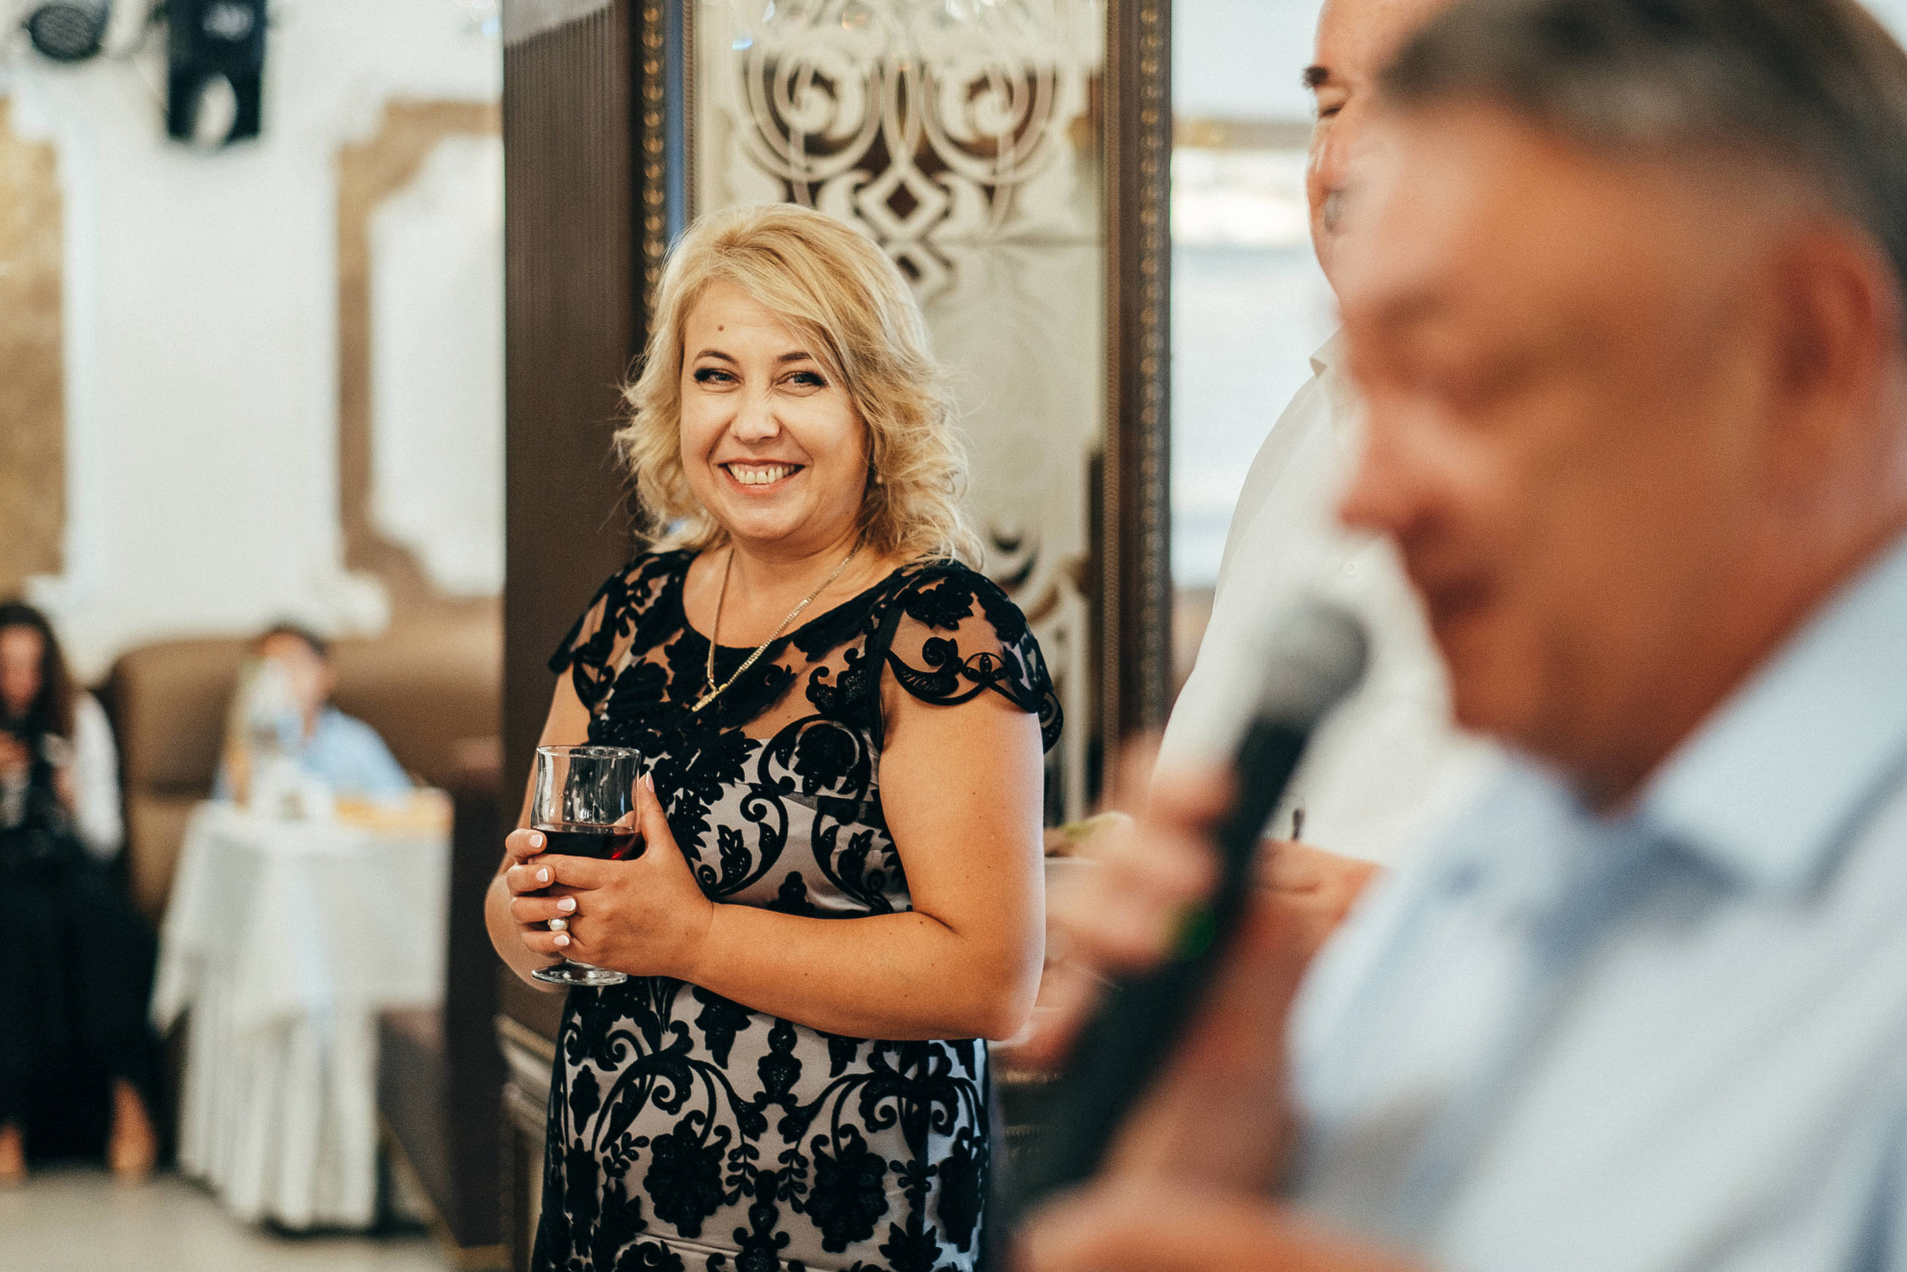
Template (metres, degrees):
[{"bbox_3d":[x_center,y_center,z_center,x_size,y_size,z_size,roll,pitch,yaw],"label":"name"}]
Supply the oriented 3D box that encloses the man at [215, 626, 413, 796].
[{"bbox_3d":[-1.400,0.535,9.720,0.460,1.140,0.680,0,2,3],"label":"man"}]

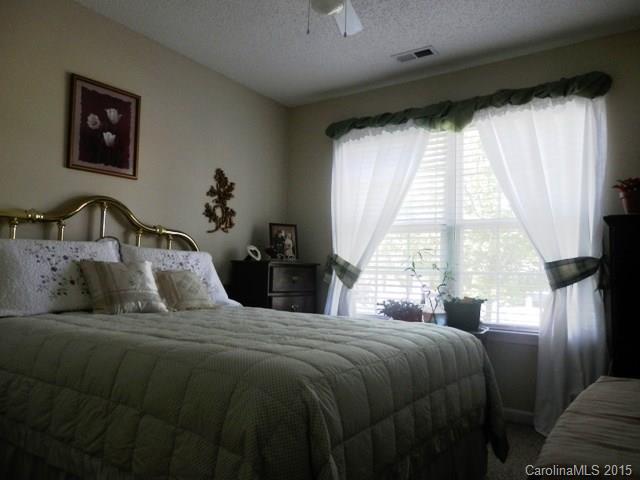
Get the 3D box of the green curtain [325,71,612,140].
[{"bbox_3d":[0.892,-0.853,3.277,2.010,0.250,0.150,-2,-4,32],"label":"green curtain"}]

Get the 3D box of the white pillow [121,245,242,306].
[{"bbox_3d":[-0.835,0.223,2.748,0.170,0.410,0.700,-35,-21,25],"label":"white pillow"}]

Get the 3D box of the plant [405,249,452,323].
[{"bbox_3d":[0.724,0.334,3.137,0.310,0.540,0.250,-2,-4,32],"label":"plant"}]

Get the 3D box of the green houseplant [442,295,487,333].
[{"bbox_3d":[0.926,0.477,2.999,0.260,0.230,0.240,-2,-4,32],"label":"green houseplant"}]

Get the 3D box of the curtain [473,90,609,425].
[{"bbox_3d":[1.371,0.144,2.907,0.790,2.050,0.130,-2,-4,32],"label":"curtain"}]

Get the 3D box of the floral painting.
[{"bbox_3d":[-1.194,-0.623,2.606,0.030,0.500,0.430,-2,-4,32],"label":"floral painting"}]

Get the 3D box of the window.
[{"bbox_3d":[0.921,-0.125,3.304,1.650,1.430,0.100,-2,-4,32],"label":"window"}]

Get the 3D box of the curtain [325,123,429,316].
[{"bbox_3d":[0.411,0.175,3.511,0.860,2.040,0.130,-2,-4,32],"label":"curtain"}]

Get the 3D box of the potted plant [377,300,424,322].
[{"bbox_3d":[0.562,0.504,3.227,0.290,0.210,0.260,-2,-4,32],"label":"potted plant"}]

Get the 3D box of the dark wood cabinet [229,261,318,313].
[{"bbox_3d":[-0.326,0.693,3.471,0.400,1.040,0.570,-2,-5,38],"label":"dark wood cabinet"}]

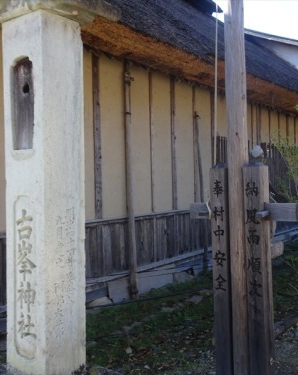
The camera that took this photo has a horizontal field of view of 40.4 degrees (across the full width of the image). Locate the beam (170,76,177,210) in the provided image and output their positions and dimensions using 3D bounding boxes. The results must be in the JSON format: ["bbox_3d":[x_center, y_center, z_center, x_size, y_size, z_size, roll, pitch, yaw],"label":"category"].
[{"bbox_3d":[0.341,-0.634,5.855,0.060,1.934,0.080,-1,0,40],"label":"beam"}]

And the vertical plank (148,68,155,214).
[{"bbox_3d":[0.035,-0.622,5.473,0.045,1.918,0.050,-1,0,40],"label":"vertical plank"}]

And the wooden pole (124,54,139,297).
[{"bbox_3d":[-0.227,-0.094,4.960,0.090,2.878,0.090,-1,0,40],"label":"wooden pole"}]

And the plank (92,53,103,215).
[{"bbox_3d":[-0.691,-0.664,5.226,0.080,2.123,0.109,-1,1,40],"label":"plank"}]

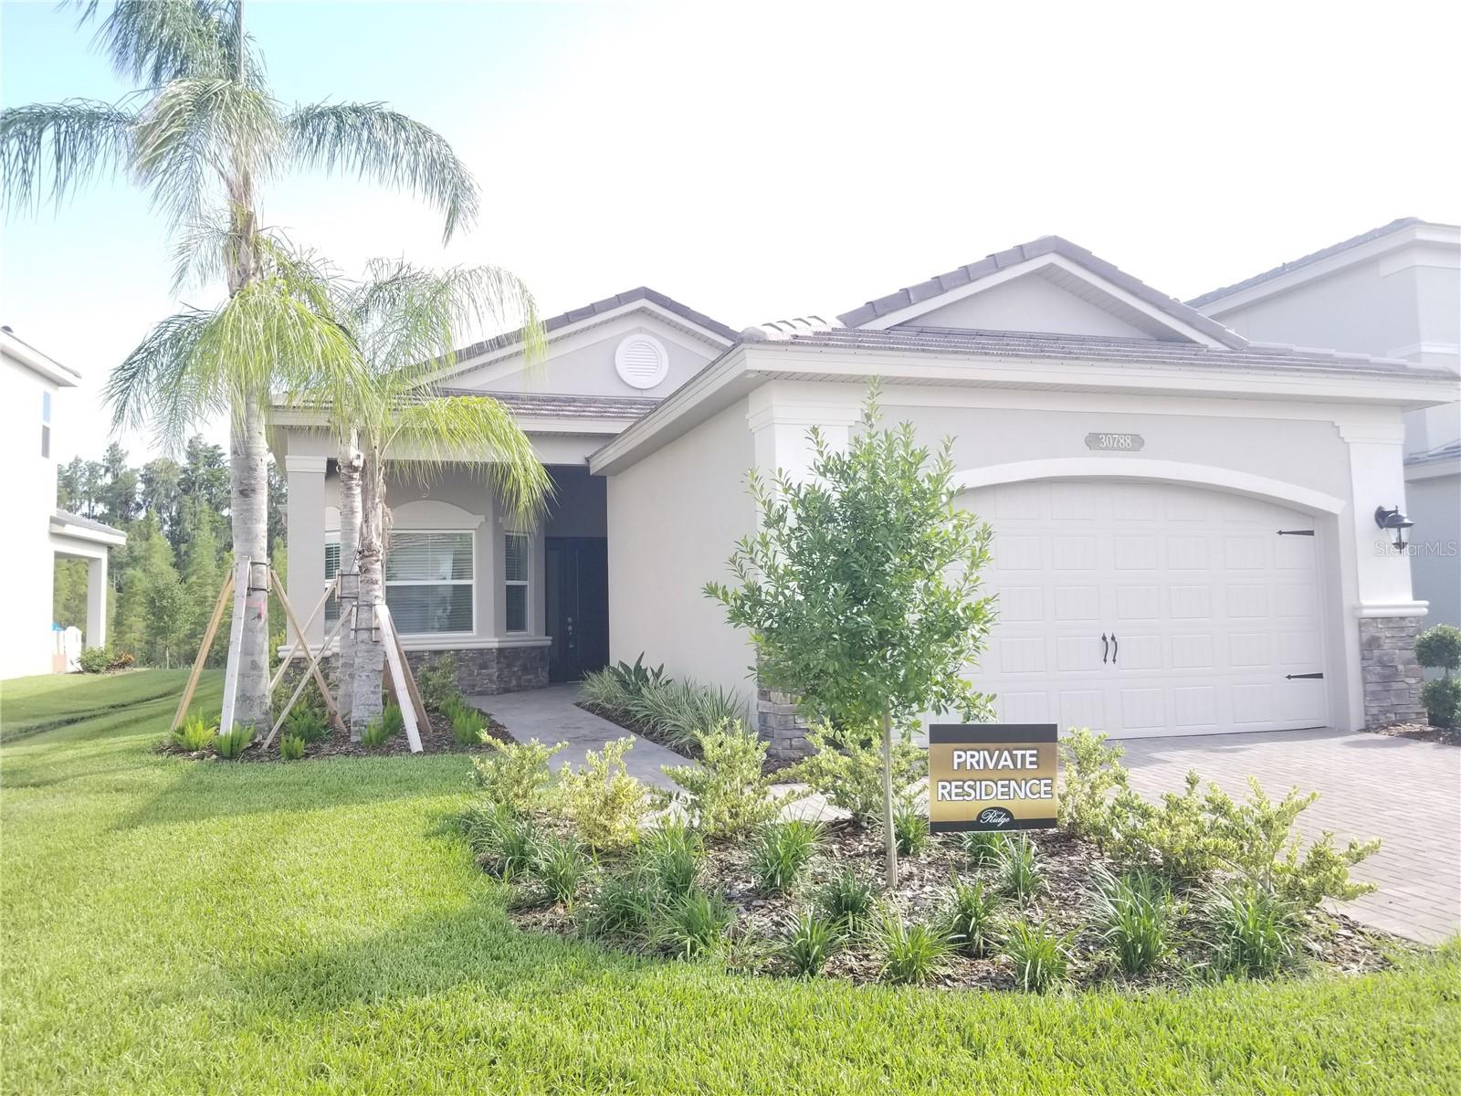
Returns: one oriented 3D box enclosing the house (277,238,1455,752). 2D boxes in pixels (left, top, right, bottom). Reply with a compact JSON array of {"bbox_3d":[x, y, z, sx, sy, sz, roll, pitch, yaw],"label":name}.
[{"bbox_3d":[-0.912,-0.862,16.781,11.050,6.000,17.000,0,-3,-18],"label":"house"}]

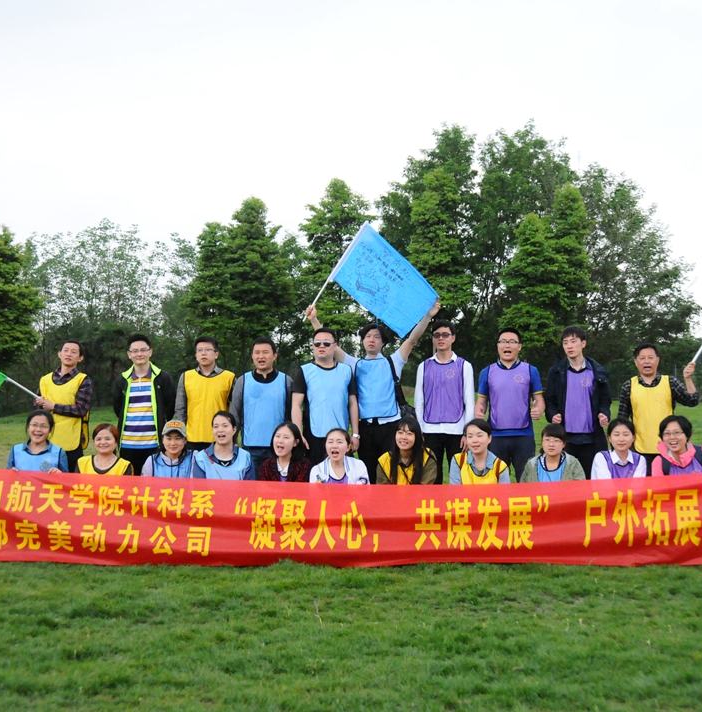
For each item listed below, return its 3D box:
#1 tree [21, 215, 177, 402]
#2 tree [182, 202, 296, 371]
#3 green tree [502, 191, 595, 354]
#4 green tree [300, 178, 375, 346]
[{"bbox_3d":[-7.980,-1.370,31.000,4.860,5.940,4.860,0,0,0],"label":"tree"},{"bbox_3d":[-2.850,-1.340,25.000,2.930,5.450,2.930,0,0,0],"label":"tree"},{"bbox_3d":[4.780,-1.410,24.000,2.400,5.380,2.400,0,0,0],"label":"green tree"},{"bbox_3d":[-0.290,-1.580,25.000,2.140,5.880,2.140,0,0,0],"label":"green tree"}]

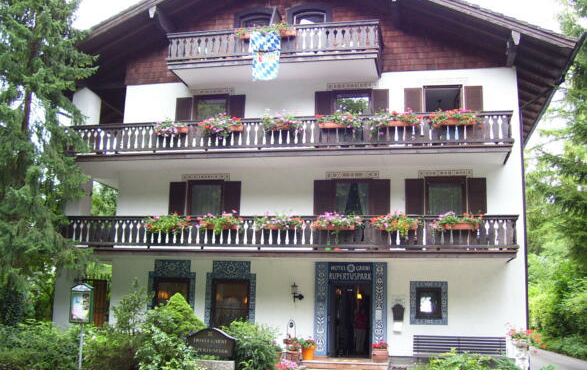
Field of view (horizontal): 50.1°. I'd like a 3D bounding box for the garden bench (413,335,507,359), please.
[{"bbox_3d":[4.285,4.349,16.144,2.337,0.817,0.630,-1,-10,10],"label":"garden bench"}]

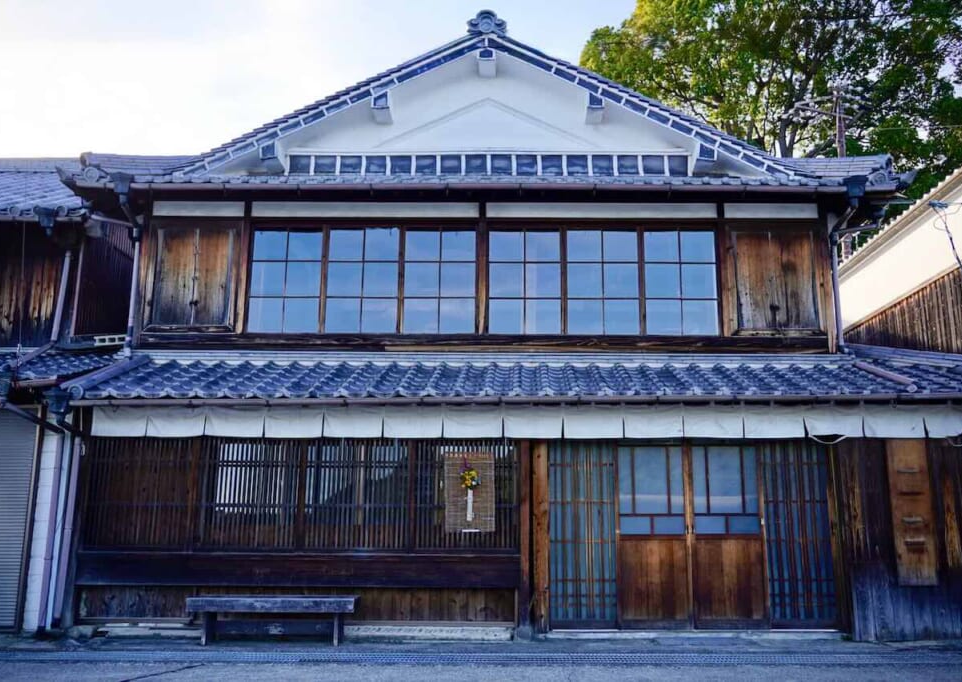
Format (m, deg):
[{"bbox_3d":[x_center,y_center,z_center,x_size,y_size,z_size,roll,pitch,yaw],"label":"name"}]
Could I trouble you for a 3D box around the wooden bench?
[{"bbox_3d":[-1.941,2.609,7.189,1.555,0.418,0.300,0,-11,0],"label":"wooden bench"}]

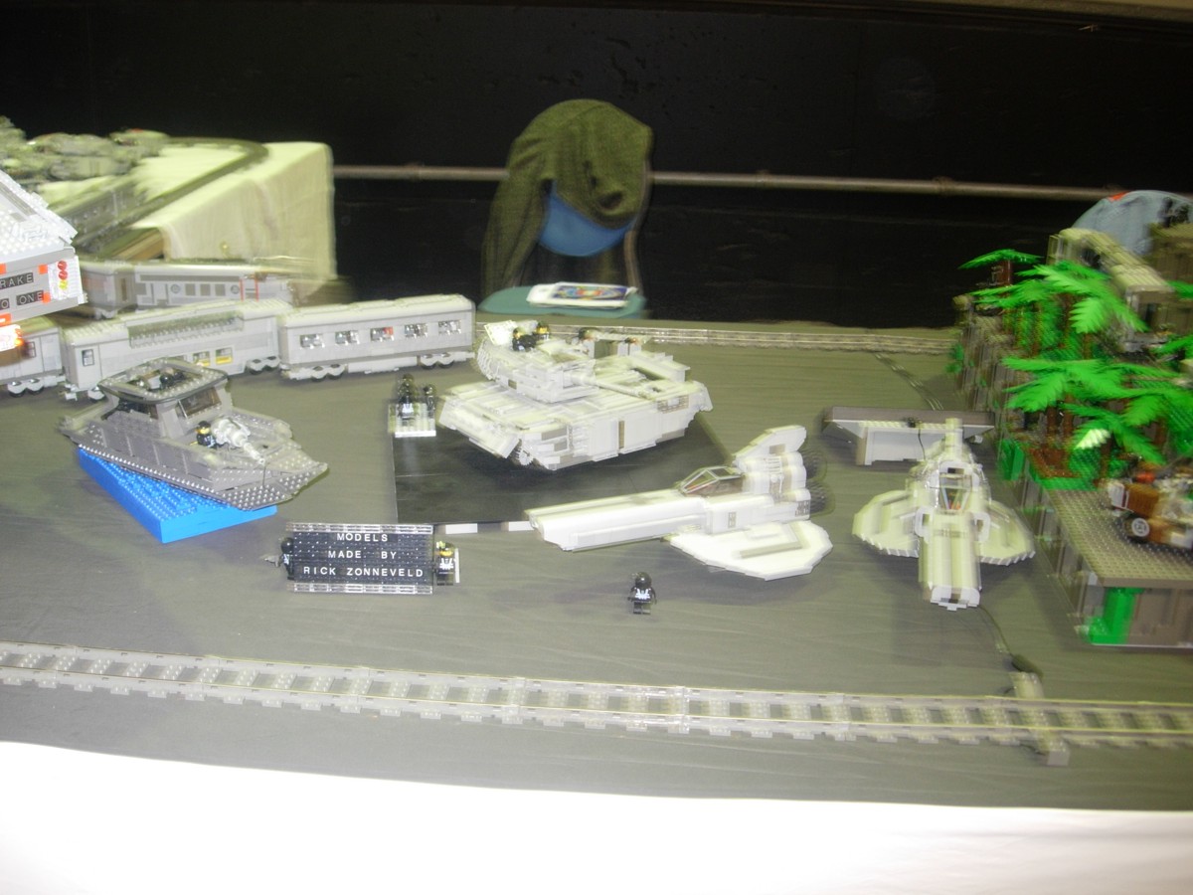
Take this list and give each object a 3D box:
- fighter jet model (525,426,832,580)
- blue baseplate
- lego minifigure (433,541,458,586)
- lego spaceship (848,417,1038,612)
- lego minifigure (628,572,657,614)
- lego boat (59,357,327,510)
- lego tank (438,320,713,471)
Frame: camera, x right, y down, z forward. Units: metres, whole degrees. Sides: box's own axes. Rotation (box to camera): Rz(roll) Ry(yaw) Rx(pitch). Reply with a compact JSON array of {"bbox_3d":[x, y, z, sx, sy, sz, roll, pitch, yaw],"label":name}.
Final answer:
[{"bbox_3d":[0.092,0.049,1.272,0.275,0.117,0.178,-6,22,-18],"label":"fighter jet model"},{"bbox_3d":[-0.464,0.033,1.436,0.122,0.027,0.256,-15,26,-35],"label":"blue baseplate"},{"bbox_3d":[-0.142,0.108,1.229,0.024,0.043,0.014,2,21,4],"label":"lego minifigure"},{"bbox_3d":[0.337,0.064,1.241,0.178,0.117,0.275,5,22,11],"label":"lego spaceship"},{"bbox_3d":[0.042,0.129,1.181,0.026,0.043,0.014,1,21,2],"label":"lego minifigure"},{"bbox_3d":[-0.449,-0.023,1.428,0.365,0.090,0.126,14,25,30],"label":"lego boat"},{"bbox_3d":[-0.024,-0.066,1.555,0.295,0.134,0.230,-15,26,-35],"label":"lego tank"}]

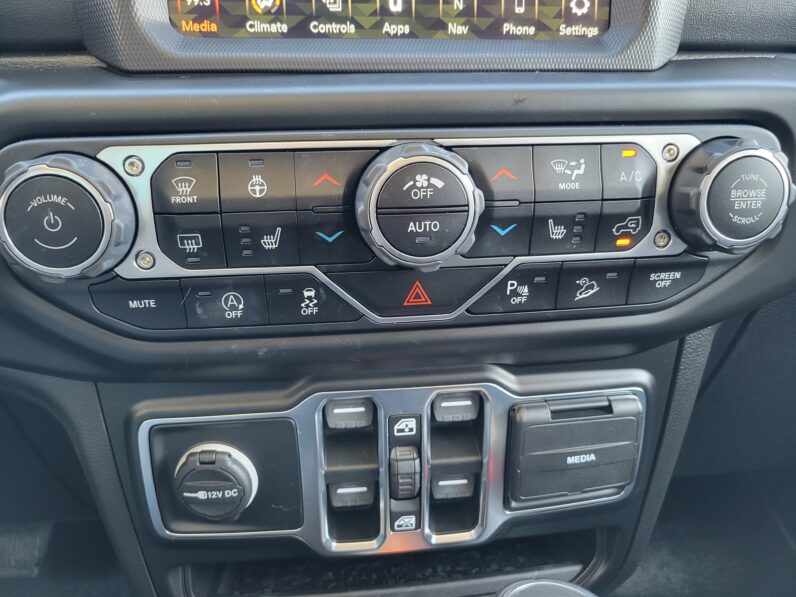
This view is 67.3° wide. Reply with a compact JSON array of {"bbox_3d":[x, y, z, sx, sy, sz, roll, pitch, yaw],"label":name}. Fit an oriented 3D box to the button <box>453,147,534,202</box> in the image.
[{"bbox_3d":[0.037,-0.048,0.236,0.032,0.022,0.008,-3,3,-6],"label":"button"}]

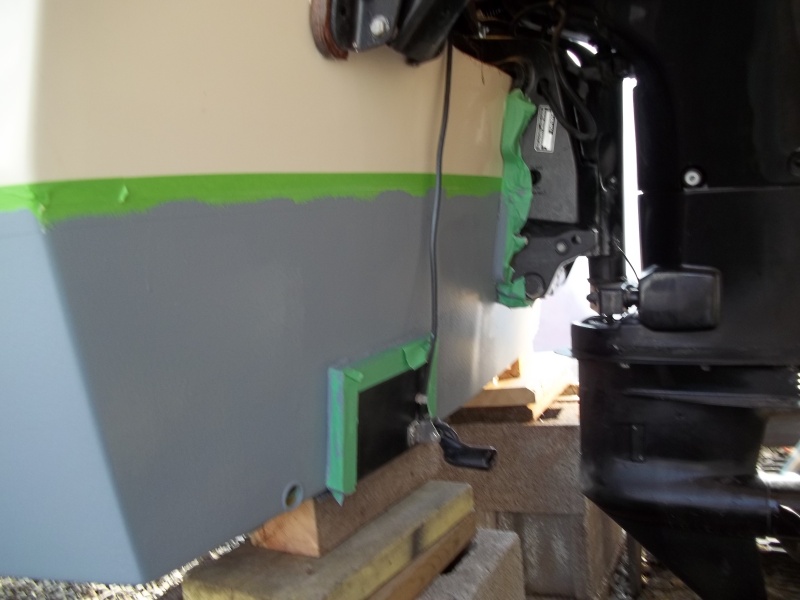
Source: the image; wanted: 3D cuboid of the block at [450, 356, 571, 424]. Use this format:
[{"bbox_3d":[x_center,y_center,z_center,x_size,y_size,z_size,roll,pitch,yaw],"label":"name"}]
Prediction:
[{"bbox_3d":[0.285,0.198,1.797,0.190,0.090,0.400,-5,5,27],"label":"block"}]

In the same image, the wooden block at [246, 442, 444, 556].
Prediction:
[{"bbox_3d":[-0.088,0.312,1.265,0.142,0.090,0.353,-4,6,33],"label":"wooden block"}]

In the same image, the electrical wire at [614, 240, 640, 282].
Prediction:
[{"bbox_3d":[0.420,-0.073,1.370,0.042,0.080,0.025,-4,6,33],"label":"electrical wire"}]

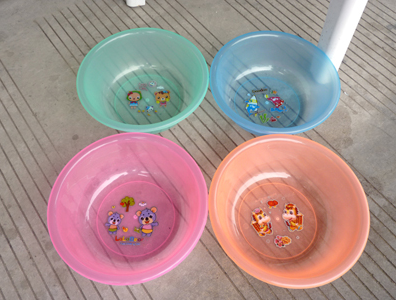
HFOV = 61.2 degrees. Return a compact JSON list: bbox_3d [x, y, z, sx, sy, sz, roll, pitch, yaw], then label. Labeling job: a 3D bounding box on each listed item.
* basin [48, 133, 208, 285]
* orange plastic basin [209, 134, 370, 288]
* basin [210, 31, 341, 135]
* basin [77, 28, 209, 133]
[{"bbox_3d":[-0.142,0.128,0.728,0.324,0.112,0.324,0,62,-1],"label":"basin"},{"bbox_3d":[0.183,0.133,0.730,0.324,0.112,0.324,0,62,-1],"label":"orange plastic basin"},{"bbox_3d":[0.190,-0.154,0.880,0.324,0.112,0.324,0,62,-1],"label":"basin"},{"bbox_3d":[-0.137,-0.162,0.880,0.324,0.112,0.324,0,62,-1],"label":"basin"}]

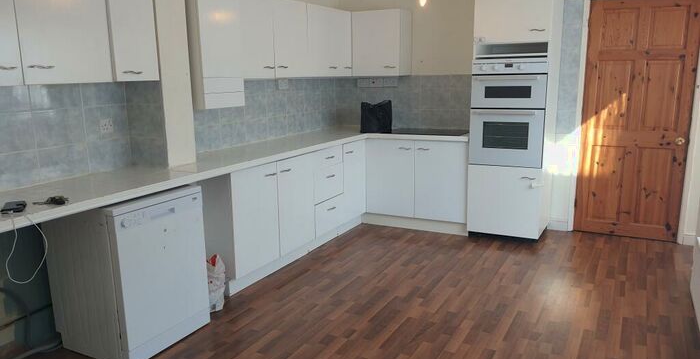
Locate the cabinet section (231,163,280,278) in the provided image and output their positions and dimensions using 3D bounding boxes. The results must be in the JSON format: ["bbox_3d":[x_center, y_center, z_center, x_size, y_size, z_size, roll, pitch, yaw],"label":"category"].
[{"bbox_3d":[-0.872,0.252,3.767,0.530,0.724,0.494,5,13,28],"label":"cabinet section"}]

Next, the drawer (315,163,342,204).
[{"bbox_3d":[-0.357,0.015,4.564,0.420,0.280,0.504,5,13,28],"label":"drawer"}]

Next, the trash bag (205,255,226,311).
[{"bbox_3d":[-0.912,0.648,3.354,0.232,0.353,0.242,5,13,28],"label":"trash bag"}]

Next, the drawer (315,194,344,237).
[{"bbox_3d":[-0.400,0.287,4.641,0.525,0.286,0.487,5,13,28],"label":"drawer"}]

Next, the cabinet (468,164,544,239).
[{"bbox_3d":[1.460,0.139,4.782,0.605,0.608,0.605,5,13,28],"label":"cabinet"}]

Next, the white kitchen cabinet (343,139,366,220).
[{"bbox_3d":[-0.204,-0.014,5.019,0.576,0.723,0.460,5,13,28],"label":"white kitchen cabinet"}]

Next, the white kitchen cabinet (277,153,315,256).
[{"bbox_3d":[-0.656,0.160,4.185,0.576,0.723,0.496,5,13,28],"label":"white kitchen cabinet"}]

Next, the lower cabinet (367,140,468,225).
[{"bbox_3d":[0.727,-0.047,5.106,0.982,0.723,0.576,5,13,28],"label":"lower cabinet"}]

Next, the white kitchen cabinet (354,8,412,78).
[{"bbox_3d":[0.319,-1.339,5.222,0.514,0.613,0.296,5,13,28],"label":"white kitchen cabinet"}]

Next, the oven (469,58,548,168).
[{"bbox_3d":[1.434,-0.594,4.614,0.603,0.895,0.575,5,13,28],"label":"oven"}]

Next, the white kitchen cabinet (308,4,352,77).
[{"bbox_3d":[-0.316,-1.288,4.993,0.320,0.627,0.815,5,13,28],"label":"white kitchen cabinet"}]

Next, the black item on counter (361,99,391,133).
[{"bbox_3d":[0.276,-0.601,5.049,0.283,0.309,0.162,3,12,19],"label":"black item on counter"}]

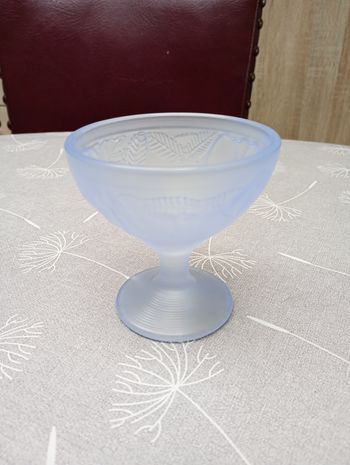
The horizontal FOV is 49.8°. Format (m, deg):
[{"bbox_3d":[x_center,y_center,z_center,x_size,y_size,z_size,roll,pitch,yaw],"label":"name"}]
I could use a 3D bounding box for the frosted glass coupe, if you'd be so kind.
[{"bbox_3d":[0.000,-0.003,0.210,0.103,0.103,0.103,0,29,0],"label":"frosted glass coupe"}]

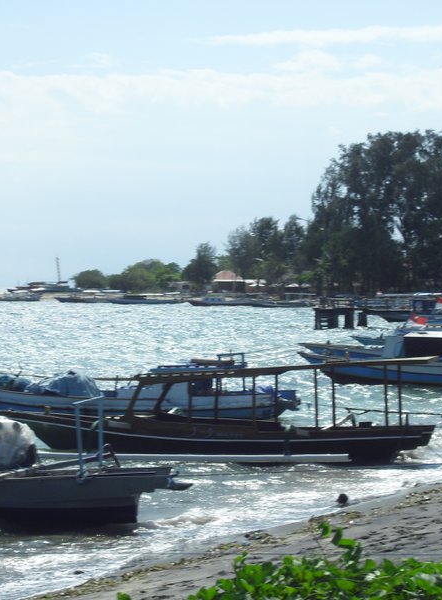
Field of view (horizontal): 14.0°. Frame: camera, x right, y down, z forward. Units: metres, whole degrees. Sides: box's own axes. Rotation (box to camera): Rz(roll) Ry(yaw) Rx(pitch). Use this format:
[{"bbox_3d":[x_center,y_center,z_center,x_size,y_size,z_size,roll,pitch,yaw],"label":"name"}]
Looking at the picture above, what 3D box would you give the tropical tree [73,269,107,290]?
[{"bbox_3d":[-34.047,-5.149,469.972,9.000,5.600,8.000,0,0,0],"label":"tropical tree"}]

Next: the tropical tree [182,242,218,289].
[{"bbox_3d":[-4.680,-7.055,389.955,7.800,10.700,7.500,0,0,0],"label":"tropical tree"}]

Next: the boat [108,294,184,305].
[{"bbox_3d":[-15.162,-0.032,362.012,15.000,2.100,3.000,0,0,8],"label":"boat"}]

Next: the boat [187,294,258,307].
[{"bbox_3d":[0.277,0.105,332.012,12.900,2.200,2.800,0,0,8],"label":"boat"}]

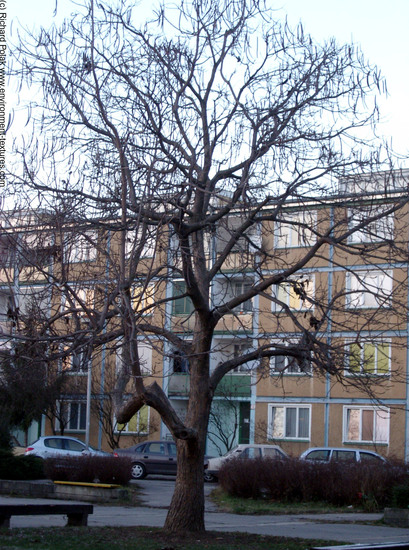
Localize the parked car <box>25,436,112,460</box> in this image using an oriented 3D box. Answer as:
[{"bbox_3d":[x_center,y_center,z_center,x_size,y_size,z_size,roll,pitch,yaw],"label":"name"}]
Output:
[{"bbox_3d":[-4.918,6.973,53.153,3.830,1.430,1.660,2,-6,5],"label":"parked car"}]

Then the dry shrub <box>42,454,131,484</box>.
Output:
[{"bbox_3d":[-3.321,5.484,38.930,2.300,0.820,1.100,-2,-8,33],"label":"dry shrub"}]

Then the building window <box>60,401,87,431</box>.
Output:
[{"bbox_3d":[-6.496,6.899,67.530,2.250,1.530,0.200,-3,-8,39],"label":"building window"}]

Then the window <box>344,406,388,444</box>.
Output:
[{"bbox_3d":[6.647,6.160,56.741,2.250,1.530,0.200,-3,-8,39],"label":"window"}]

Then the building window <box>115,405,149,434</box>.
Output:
[{"bbox_3d":[-3.462,6.728,65.038,2.250,1.530,0.200,-3,-8,39],"label":"building window"}]

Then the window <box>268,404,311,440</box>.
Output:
[{"bbox_3d":[3.643,6.329,59.207,2.250,1.530,0.200,-3,-8,39],"label":"window"}]

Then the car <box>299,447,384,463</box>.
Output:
[{"bbox_3d":[5.286,6.578,46.354,4.250,1.430,1.660,2,-6,5],"label":"car"}]

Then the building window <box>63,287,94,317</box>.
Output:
[{"bbox_3d":[-6.268,1.327,68.143,2.250,1.530,0.200,-3,-8,39],"label":"building window"}]

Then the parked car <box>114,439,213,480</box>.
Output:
[{"bbox_3d":[-1.041,6.802,50.253,4.380,1.400,1.700,2,-6,5],"label":"parked car"}]

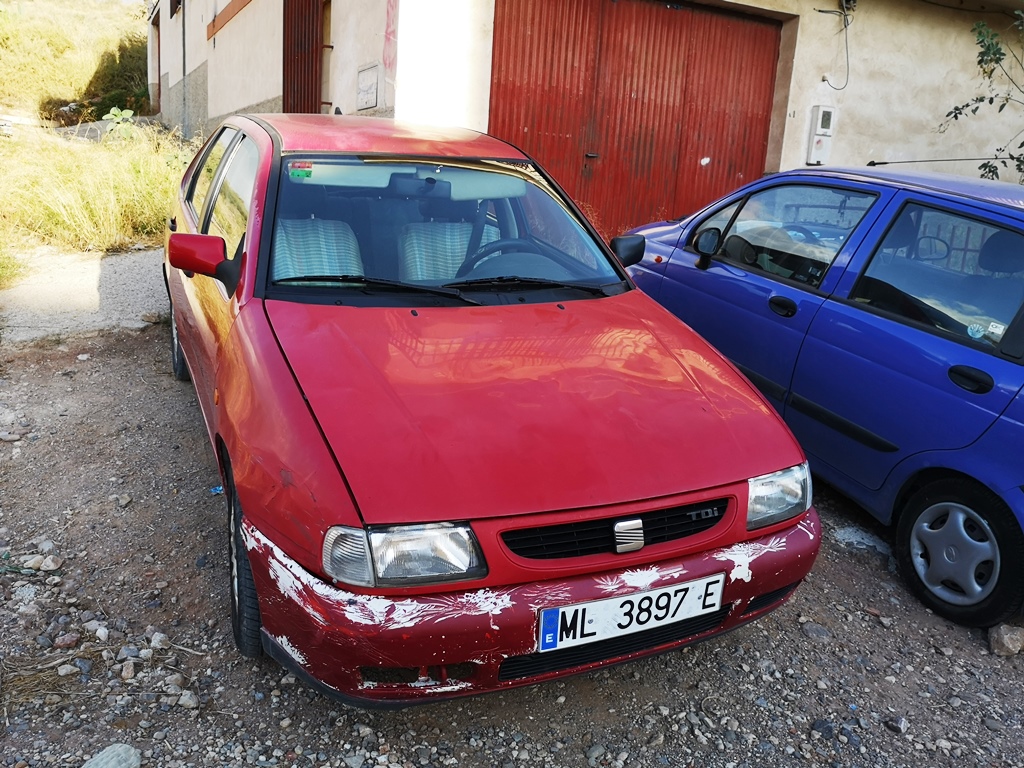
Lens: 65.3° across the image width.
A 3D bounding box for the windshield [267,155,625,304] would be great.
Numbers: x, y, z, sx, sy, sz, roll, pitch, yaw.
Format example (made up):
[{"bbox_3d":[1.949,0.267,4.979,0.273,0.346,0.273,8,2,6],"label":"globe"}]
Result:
[{"bbox_3d":[-0.236,-0.572,2.845,1.360,0.120,0.790,-4,54,-25],"label":"windshield"}]

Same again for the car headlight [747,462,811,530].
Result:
[{"bbox_3d":[0.727,0.281,2.195,0.350,0.135,0.155,-8,16,-38],"label":"car headlight"}]

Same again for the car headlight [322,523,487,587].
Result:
[{"bbox_3d":[-0.238,0.351,1.738,0.350,0.135,0.155,-1,13,-13],"label":"car headlight"}]

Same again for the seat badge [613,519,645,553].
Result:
[{"bbox_3d":[0.277,0.361,1.903,0.079,0.081,0.018,-4,6,-25],"label":"seat badge"}]

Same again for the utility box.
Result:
[{"bbox_3d":[2.900,-2.324,7.507,0.190,0.520,0.085,-1,11,-22],"label":"utility box"}]

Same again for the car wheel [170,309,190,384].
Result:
[{"bbox_3d":[-1.745,-0.300,4.369,0.180,0.575,0.575,-4,20,-25],"label":"car wheel"}]

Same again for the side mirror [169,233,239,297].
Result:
[{"bbox_3d":[-0.976,-0.397,2.568,0.220,0.170,0.130,-4,20,-25],"label":"side mirror"}]

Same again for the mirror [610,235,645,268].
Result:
[{"bbox_3d":[0.463,-0.516,3.244,0.220,0.170,0.130,-4,20,-25],"label":"mirror"}]

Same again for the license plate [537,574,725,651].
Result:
[{"bbox_3d":[0.299,0.540,1.905,0.520,0.110,0.015,-4,17,-25],"label":"license plate"}]

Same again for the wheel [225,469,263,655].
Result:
[{"bbox_3d":[-0.696,0.477,2.304,0.180,0.575,0.575,-4,20,-25],"label":"wheel"}]

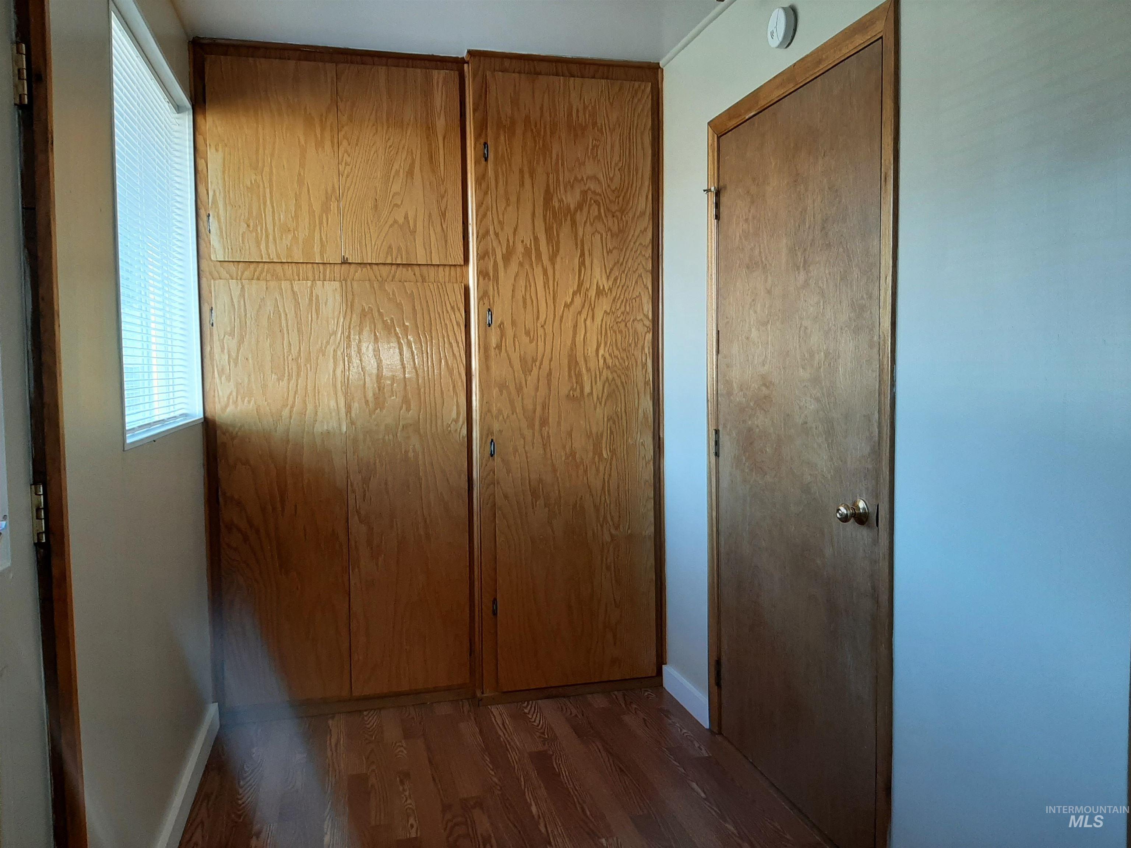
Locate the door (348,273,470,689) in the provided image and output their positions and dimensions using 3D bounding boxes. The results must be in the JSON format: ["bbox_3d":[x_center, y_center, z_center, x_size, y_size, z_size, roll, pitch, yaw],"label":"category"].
[{"bbox_3d":[-0.598,0.254,3.236,0.455,1.568,0.030,-2,4,-14],"label":"door"}]

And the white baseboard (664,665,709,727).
[{"bbox_3d":[0.460,1.027,3.236,0.018,0.107,0.436,-2,4,-14],"label":"white baseboard"}]

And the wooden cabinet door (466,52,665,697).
[{"bbox_3d":[0.021,-0.161,3.277,0.755,2.444,0.045,-2,4,-14],"label":"wooden cabinet door"}]

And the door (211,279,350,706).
[{"bbox_3d":[-1.037,0.262,3.127,0.451,1.562,0.030,-2,4,-14],"label":"door"}]

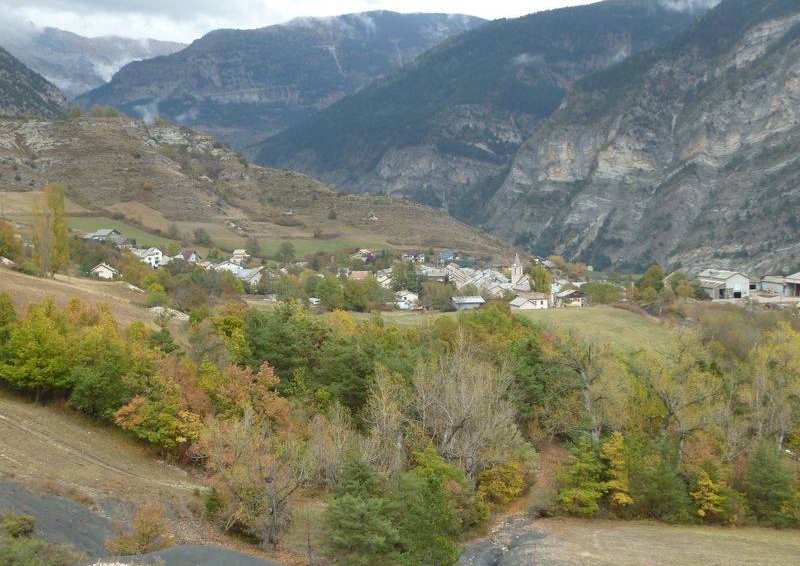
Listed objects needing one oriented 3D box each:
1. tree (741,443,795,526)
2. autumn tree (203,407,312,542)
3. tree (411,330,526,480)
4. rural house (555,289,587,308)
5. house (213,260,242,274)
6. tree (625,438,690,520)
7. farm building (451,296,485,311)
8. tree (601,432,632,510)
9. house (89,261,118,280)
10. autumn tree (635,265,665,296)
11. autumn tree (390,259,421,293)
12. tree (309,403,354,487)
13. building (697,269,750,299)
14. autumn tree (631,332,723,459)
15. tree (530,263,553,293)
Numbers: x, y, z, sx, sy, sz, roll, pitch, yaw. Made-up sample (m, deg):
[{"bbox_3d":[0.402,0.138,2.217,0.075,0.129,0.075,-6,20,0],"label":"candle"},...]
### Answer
[{"bbox_3d":[36.430,19.970,126.000,5.300,8.000,5.300,0,3,0],"label":"tree"},{"bbox_3d":[-12.644,16.962,112.000,9.600,12.200,9.200,0,4,0],"label":"autumn tree"},{"bbox_3d":[7.543,13.642,136.000,12.200,16.200,11.500,0,4,0],"label":"tree"},{"bbox_3d":[77.128,7.012,575.000,10.500,7.400,10.000,-2,4,-22],"label":"rural house"},{"bbox_3d":[-75.780,-6.830,560.000,13.000,6.600,11.000,-1,3,-18],"label":"house"},{"bbox_3d":[25.620,19.480,126.000,6.200,8.200,6.000,0,3,0],"label":"tree"},{"bbox_3d":[26.210,7.900,490.000,12.000,5.500,7.000,-1,3,-22],"label":"farm building"},{"bbox_3d":[21.120,18.389,124.000,3.100,7.800,3.100,0,4,0],"label":"tree"},{"bbox_3d":[-111.588,-4.343,480.000,9.500,6.000,9.000,0,4,-2],"label":"house"},{"bbox_3d":[105.990,-0.850,540.000,12.300,13.000,12.000,0,3,0],"label":"autumn tree"},{"bbox_3d":[2.726,-3.222,630.000,14.500,17.000,14.000,0,4,0],"label":"autumn tree"},{"bbox_3d":[-7.540,17.680,140.000,5.000,9.100,5.000,0,3,0],"label":"tree"},{"bbox_3d":[139.977,0.865,550.000,14.000,11.800,21.000,-1,4,-19],"label":"building"},{"bbox_3d":[30.560,13.000,140.000,10.000,14.600,9.500,0,3,0],"label":"autumn tree"},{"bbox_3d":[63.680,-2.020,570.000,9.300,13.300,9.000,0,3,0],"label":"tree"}]

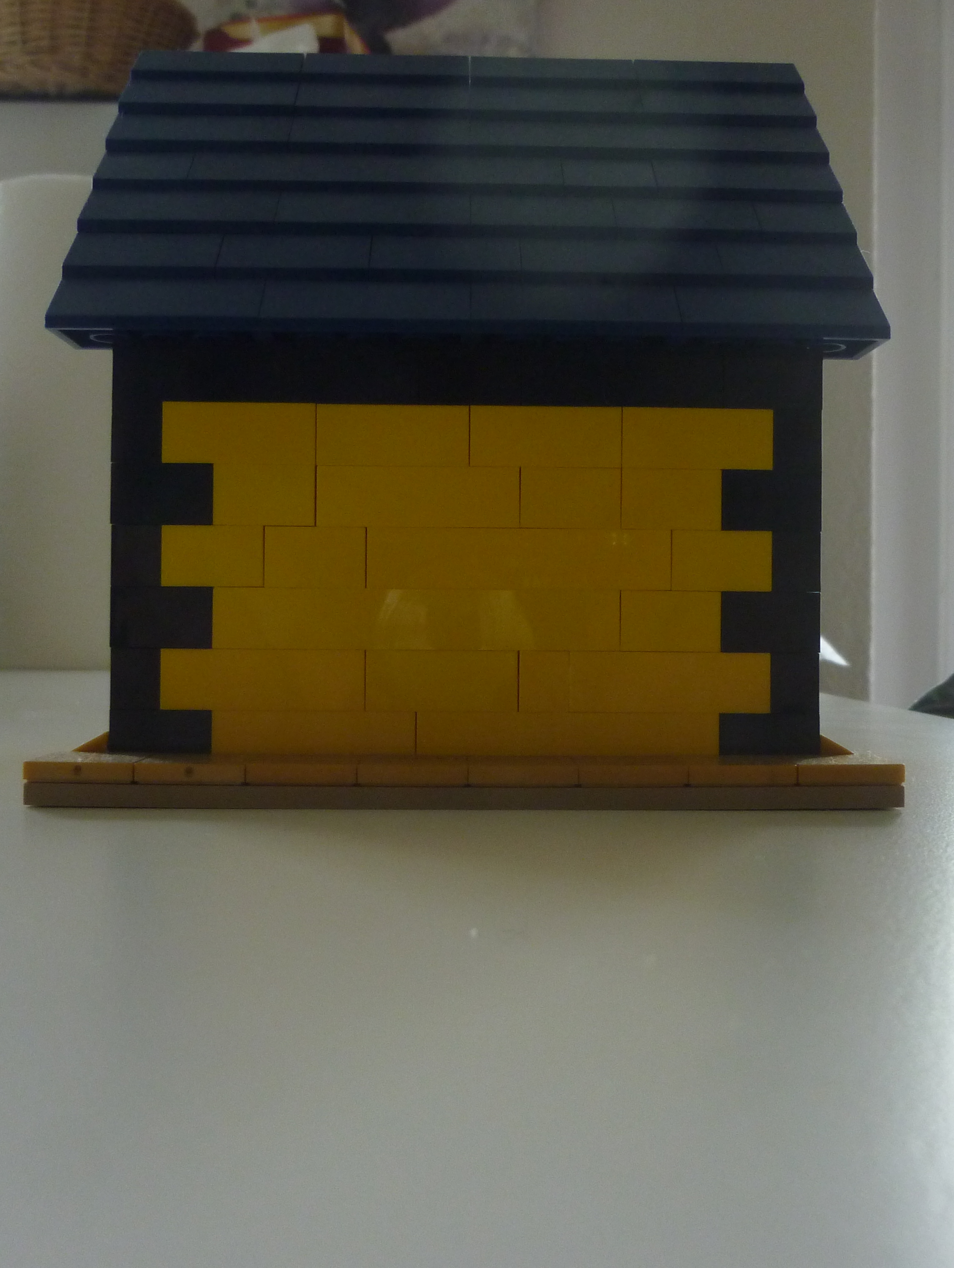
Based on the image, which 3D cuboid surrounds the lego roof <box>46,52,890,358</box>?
[{"bbox_3d":[-0.002,-0.079,0.240,0.128,0.067,0.112,0,0,-1],"label":"lego roof"}]

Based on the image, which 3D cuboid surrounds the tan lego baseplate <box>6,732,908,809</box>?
[{"bbox_3d":[-0.003,0.021,0.241,0.128,0.006,0.128,0,0,-1],"label":"tan lego baseplate"}]

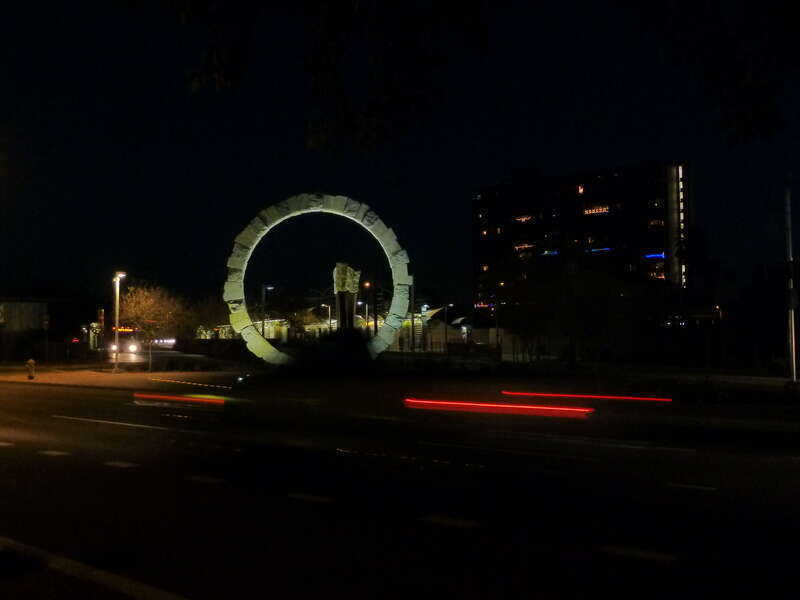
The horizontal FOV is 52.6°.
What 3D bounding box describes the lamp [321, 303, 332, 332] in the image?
[{"bbox_3d":[-10.540,4.090,116.000,1.400,7.200,0.400,0,-3,0],"label":"lamp"}]

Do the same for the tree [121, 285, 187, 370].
[{"bbox_3d":[-13.200,1.480,43.500,3.700,4.650,3.600,0,-3,0],"label":"tree"}]

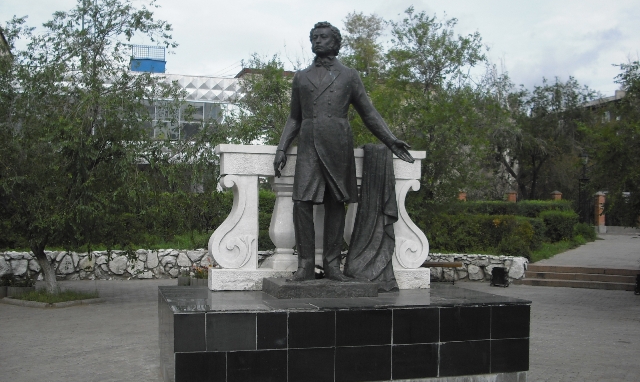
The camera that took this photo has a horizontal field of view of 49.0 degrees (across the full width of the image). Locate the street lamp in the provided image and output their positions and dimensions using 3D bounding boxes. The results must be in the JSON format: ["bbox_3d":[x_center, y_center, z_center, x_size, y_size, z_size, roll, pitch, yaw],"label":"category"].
[{"bbox_3d":[14.535,0.000,38.500,0.480,4.250,0.450,0,-3,0],"label":"street lamp"}]

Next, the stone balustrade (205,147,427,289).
[{"bbox_3d":[0.004,0.306,7.605,2.340,1.480,0.430,1,-3,-13],"label":"stone balustrade"}]

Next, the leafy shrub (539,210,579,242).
[{"bbox_3d":[10.285,1.509,30.300,1.620,1.423,1.500,0,-3,0],"label":"leafy shrub"}]

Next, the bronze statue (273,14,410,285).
[{"bbox_3d":[0.239,-0.397,7.150,1.420,2.610,0.800,1,-3,-5],"label":"bronze statue"}]

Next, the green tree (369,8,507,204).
[{"bbox_3d":[4.348,-2.424,26.000,5.107,8.733,4.800,0,-3,0],"label":"green tree"}]

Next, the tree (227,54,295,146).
[{"bbox_3d":[-2.051,-1.506,25.500,2.541,6.968,2.600,0,-3,0],"label":"tree"}]

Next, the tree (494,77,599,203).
[{"bbox_3d":[13.101,-2.101,41.000,6.069,9.045,5.600,0,-3,0],"label":"tree"}]

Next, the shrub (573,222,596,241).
[{"bbox_3d":[11.858,1.827,31.500,1.076,0.919,1.000,0,-3,0],"label":"shrub"}]

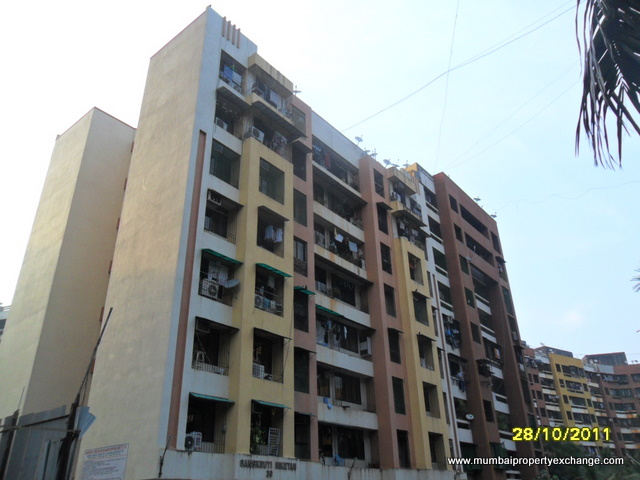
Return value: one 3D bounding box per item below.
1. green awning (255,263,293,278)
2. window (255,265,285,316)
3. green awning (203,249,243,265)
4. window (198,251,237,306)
[{"bbox_3d":[-1.973,1.366,22.253,0.604,0.211,1.831,-22,-33,33],"label":"green awning"},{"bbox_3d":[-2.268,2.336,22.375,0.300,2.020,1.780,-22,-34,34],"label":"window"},{"bbox_3d":[-4.055,0.700,20.947,0.523,0.181,1.801,-22,-33,33],"label":"green awning"},{"bbox_3d":[-4.296,1.624,20.703,0.252,1.992,1.771,-22,-33,33],"label":"window"}]

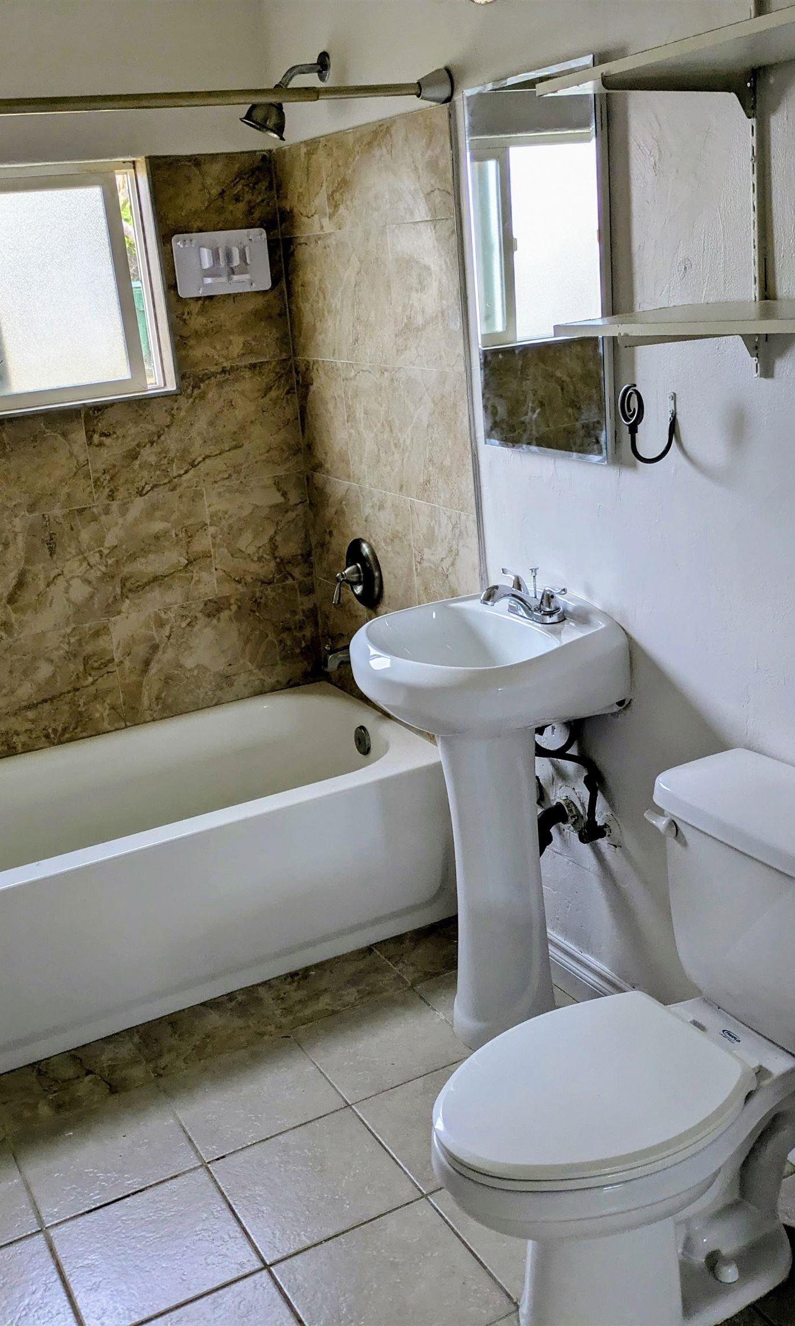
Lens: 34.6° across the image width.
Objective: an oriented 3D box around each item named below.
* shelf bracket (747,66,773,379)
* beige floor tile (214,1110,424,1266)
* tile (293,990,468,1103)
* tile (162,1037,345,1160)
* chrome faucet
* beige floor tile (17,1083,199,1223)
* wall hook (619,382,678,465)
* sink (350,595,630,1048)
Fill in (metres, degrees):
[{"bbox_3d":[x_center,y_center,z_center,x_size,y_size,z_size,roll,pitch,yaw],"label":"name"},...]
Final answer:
[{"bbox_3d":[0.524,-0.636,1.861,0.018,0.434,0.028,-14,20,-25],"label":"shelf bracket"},{"bbox_3d":[-0.153,0.947,2.329,0.297,0.010,0.296,-14,20,-25],"label":"beige floor tile"},{"bbox_3d":[-0.027,0.811,2.711,0.297,0.010,0.294,-14,20,-25],"label":"tile"},{"bbox_3d":[-0.292,0.876,2.584,0.297,0.010,0.294,-14,20,-25],"label":"tile"},{"bbox_3d":[0.230,-0.120,2.476,0.150,0.100,0.164,-14,20,-25],"label":"chrome faucet"},{"bbox_3d":[-0.561,0.942,2.457,0.305,0.010,0.294,-14,20,-25],"label":"beige floor tile"},{"bbox_3d":[0.422,-0.396,2.113,0.088,0.140,0.066,-14,20,-25],"label":"wall hook"},{"bbox_3d":[0.182,0.349,2.583,0.440,0.910,0.451,-14,20,-25],"label":"sink"}]

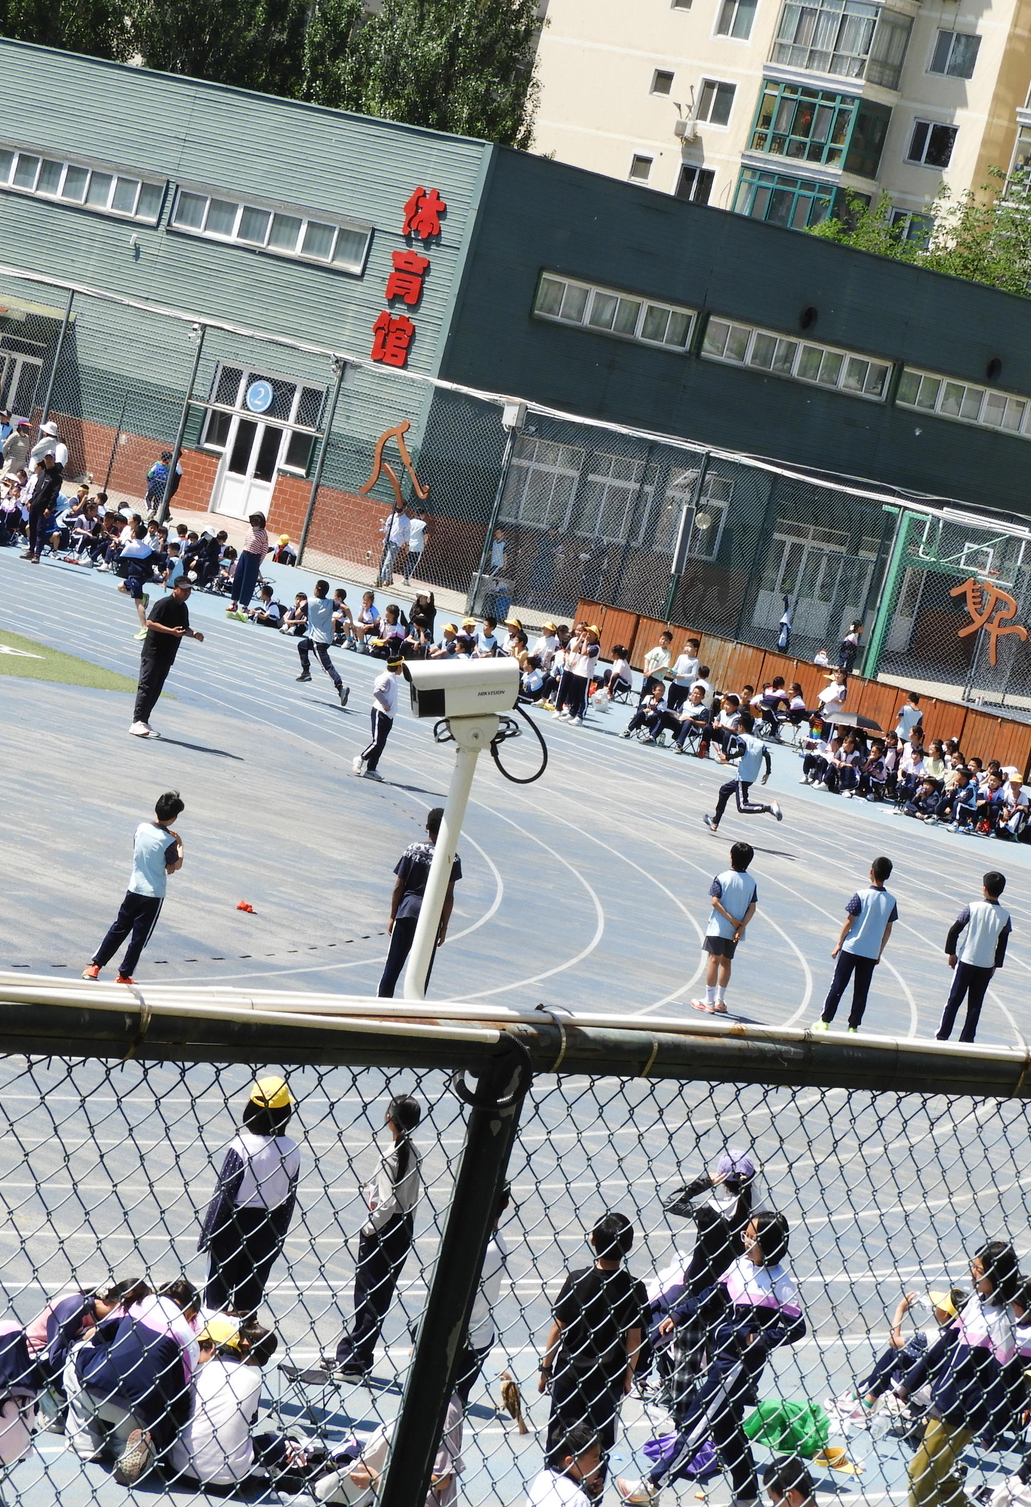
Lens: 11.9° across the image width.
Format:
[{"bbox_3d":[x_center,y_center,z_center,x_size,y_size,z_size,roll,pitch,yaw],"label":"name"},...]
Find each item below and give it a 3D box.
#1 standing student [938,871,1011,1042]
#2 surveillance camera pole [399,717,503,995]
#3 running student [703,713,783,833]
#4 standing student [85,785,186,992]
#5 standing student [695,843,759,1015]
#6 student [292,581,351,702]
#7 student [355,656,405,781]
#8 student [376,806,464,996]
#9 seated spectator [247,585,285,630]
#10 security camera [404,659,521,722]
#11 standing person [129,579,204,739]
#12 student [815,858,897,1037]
[{"bbox_3d":[4.181,1.883,44.642,0.470,1.620,0.290,11,5,-28],"label":"standing student"},{"bbox_3d":[-0.148,0.222,10.200,0.130,0.600,0.110,12,5,-20],"label":"surveillance camera pole"},{"bbox_3d":[2.803,0.325,59.374,0.480,1.420,0.850,10,6,-40],"label":"running student"},{"bbox_3d":[-2.714,1.001,36.108,0.430,1.420,0.350,18,6,40],"label":"standing student"},{"bbox_3d":[1.932,1.531,43.302,0.420,1.469,0.290,12,5,-24],"label":"standing student"},{"bbox_3d":[-2.555,-1.475,65.297,0.800,1.420,0.550,18,6,42],"label":"student"},{"bbox_3d":[-1.471,-0.403,56.634,0.420,1.373,0.420,14,5,5],"label":"student"},{"bbox_3d":[-0.705,1.229,38.643,0.480,1.594,0.290,13,5,-12],"label":"student"},{"bbox_3d":[-3.860,-2.321,76.651,0.540,0.620,0.400,12,5,-20],"label":"seated spectator"},{"bbox_3d":[-0.105,-0.123,9.400,0.207,0.102,0.100,-3,8,-10],"label":"security camera"},{"bbox_3d":[-3.864,-1.059,54.923,0.540,1.760,0.530,16,5,25],"label":"standing person"},{"bbox_3d":[3.045,1.704,43.453,0.460,1.570,0.320,13,5,-13],"label":"student"}]

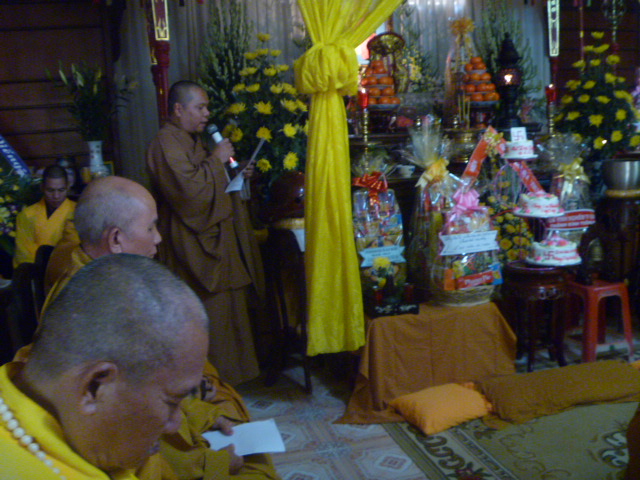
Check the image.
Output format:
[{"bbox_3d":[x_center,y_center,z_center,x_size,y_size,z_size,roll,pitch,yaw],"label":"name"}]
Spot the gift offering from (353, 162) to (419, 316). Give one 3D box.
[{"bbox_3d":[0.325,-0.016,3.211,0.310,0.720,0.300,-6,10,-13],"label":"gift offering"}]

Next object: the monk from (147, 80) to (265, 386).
[{"bbox_3d":[-0.592,-0.006,3.527,0.460,1.680,0.480,0,11,20],"label":"monk"}]

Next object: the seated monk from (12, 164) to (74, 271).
[{"bbox_3d":[-1.641,0.188,4.026,0.520,1.260,0.620,-7,11,-18],"label":"seated monk"}]

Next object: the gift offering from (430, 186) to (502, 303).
[{"bbox_3d":[0.728,0.026,3.284,0.330,0.560,0.270,-6,10,-14],"label":"gift offering"}]

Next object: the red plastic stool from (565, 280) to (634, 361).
[{"bbox_3d":[1.578,0.444,3.704,0.300,0.450,0.300,-6,10,-14],"label":"red plastic stool"}]

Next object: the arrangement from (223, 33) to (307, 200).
[{"bbox_3d":[-0.359,-0.732,4.030,0.550,1.040,0.480,-6,10,-14],"label":"arrangement"}]

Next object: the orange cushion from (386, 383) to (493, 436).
[{"bbox_3d":[0.584,0.787,3.092,0.390,0.120,0.350,-8,11,-24],"label":"orange cushion"}]

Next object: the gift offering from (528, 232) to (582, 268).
[{"bbox_3d":[1.310,0.038,3.638,0.295,0.165,0.295,-6,10,-14],"label":"gift offering"}]

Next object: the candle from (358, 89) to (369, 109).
[{"bbox_3d":[0.271,-0.881,4.030,0.060,0.125,0.060,-4,10,1],"label":"candle"}]

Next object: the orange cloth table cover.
[{"bbox_3d":[0.518,0.564,3.326,0.920,0.485,0.520,-6,10,-12],"label":"orange cloth table cover"}]

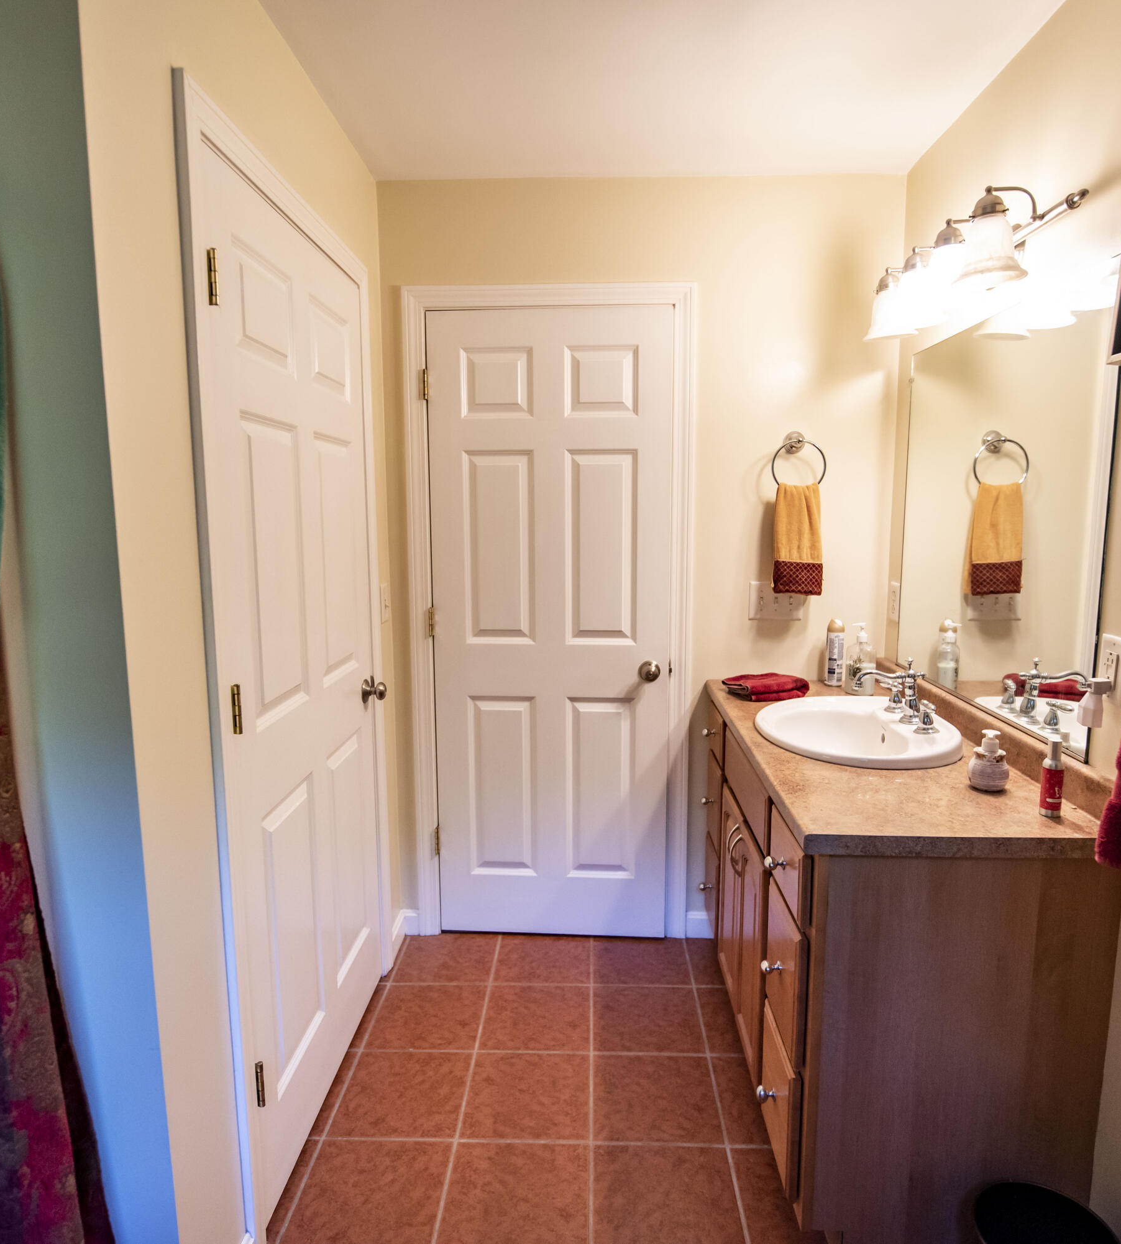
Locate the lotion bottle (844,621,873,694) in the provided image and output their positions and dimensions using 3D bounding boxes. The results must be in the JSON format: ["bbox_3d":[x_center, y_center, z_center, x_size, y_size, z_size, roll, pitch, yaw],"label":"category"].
[{"bbox_3d":[0.896,0.112,2.320,0.068,0.212,0.086,-4,8,-28],"label":"lotion bottle"}]

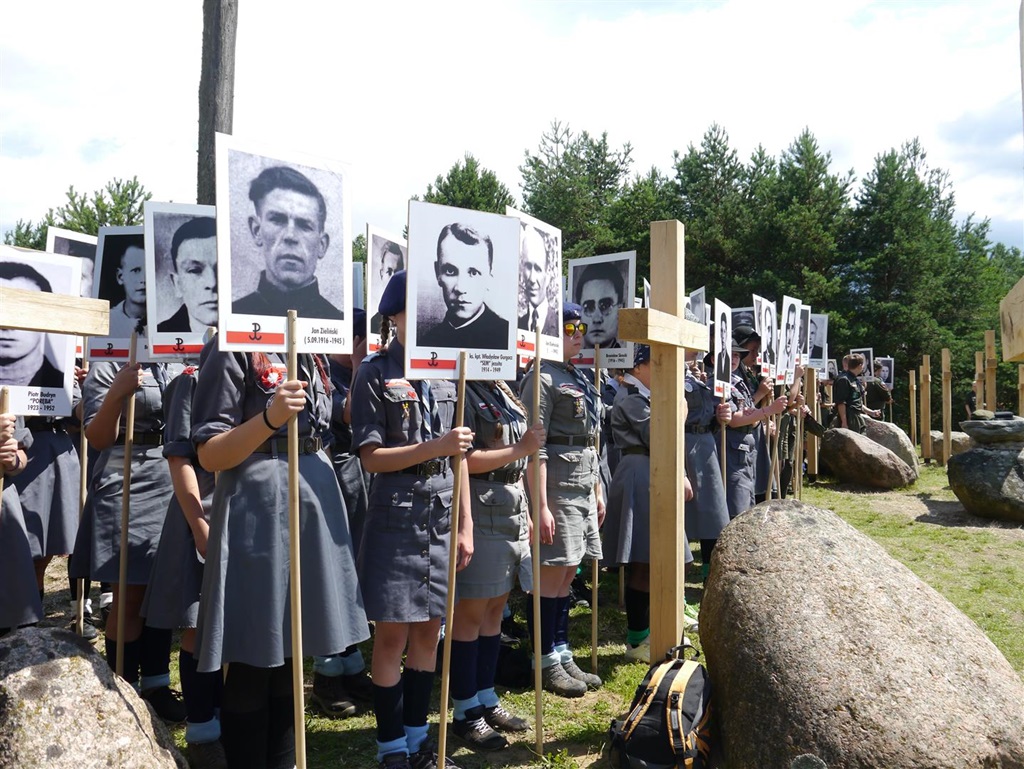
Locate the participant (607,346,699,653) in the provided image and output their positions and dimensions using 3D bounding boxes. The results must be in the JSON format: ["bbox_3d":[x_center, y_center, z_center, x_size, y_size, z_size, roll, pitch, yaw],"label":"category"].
[{"bbox_3d":[0.685,0.545,4.020,0.420,1.540,0.440,0,-1,24],"label":"participant"}]

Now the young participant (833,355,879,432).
[{"bbox_3d":[4.420,0.460,10.800,0.380,1.720,0.470,0,-1,37],"label":"young participant"}]

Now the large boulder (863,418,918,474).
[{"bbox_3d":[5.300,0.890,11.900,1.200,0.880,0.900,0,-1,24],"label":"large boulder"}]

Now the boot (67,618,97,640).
[{"bbox_3d":[-2.235,1.262,4.330,0.270,0.115,0.100,0,-1,44],"label":"boot"}]

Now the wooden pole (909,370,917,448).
[{"bbox_3d":[9.680,0.590,20.000,0.135,1.880,0.135,0,-1,29],"label":"wooden pole"}]

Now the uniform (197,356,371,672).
[{"bbox_3d":[-0.650,0.320,2.330,0.400,0.940,0.470,0,-1,34],"label":"uniform"}]

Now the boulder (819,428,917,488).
[{"bbox_3d":[5.030,1.010,11.700,1.350,0.800,1.100,0,-1,23],"label":"boulder"}]

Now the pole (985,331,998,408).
[{"bbox_3d":[6.660,0.275,11.500,0.135,2.050,0.135,0,-1,29],"label":"pole"}]

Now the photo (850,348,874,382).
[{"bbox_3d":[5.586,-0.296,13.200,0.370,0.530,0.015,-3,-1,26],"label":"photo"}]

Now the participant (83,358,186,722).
[{"bbox_3d":[-1.520,0.475,3.320,0.400,1.670,0.480,0,-1,42],"label":"participant"}]

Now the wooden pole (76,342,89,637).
[{"bbox_3d":[-1.840,0.540,3.550,0.026,1.520,0.026,2,-1,-40],"label":"wooden pole"}]

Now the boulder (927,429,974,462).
[{"bbox_3d":[8.000,1.120,15.100,0.980,0.620,0.750,0,-1,24],"label":"boulder"}]

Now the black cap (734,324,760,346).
[{"bbox_3d":[1.680,-0.350,5.900,0.270,0.140,0.240,0,0,25],"label":"black cap"}]

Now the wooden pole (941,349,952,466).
[{"bbox_3d":[7.400,0.396,14.100,0.135,2.020,0.135,0,-1,29],"label":"wooden pole"}]

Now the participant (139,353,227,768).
[{"bbox_3d":[-1.050,0.500,2.880,0.380,1.630,0.470,0,-1,42],"label":"participant"}]

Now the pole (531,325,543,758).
[{"bbox_3d":[0.098,0.552,2.990,0.026,1.560,0.026,-2,-2,37],"label":"pole"}]

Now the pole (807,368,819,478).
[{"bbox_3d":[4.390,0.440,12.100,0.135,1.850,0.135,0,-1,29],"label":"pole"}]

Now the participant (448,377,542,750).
[{"bbox_3d":[-0.060,0.500,3.060,0.420,1.620,0.460,0,-1,37],"label":"participant"}]

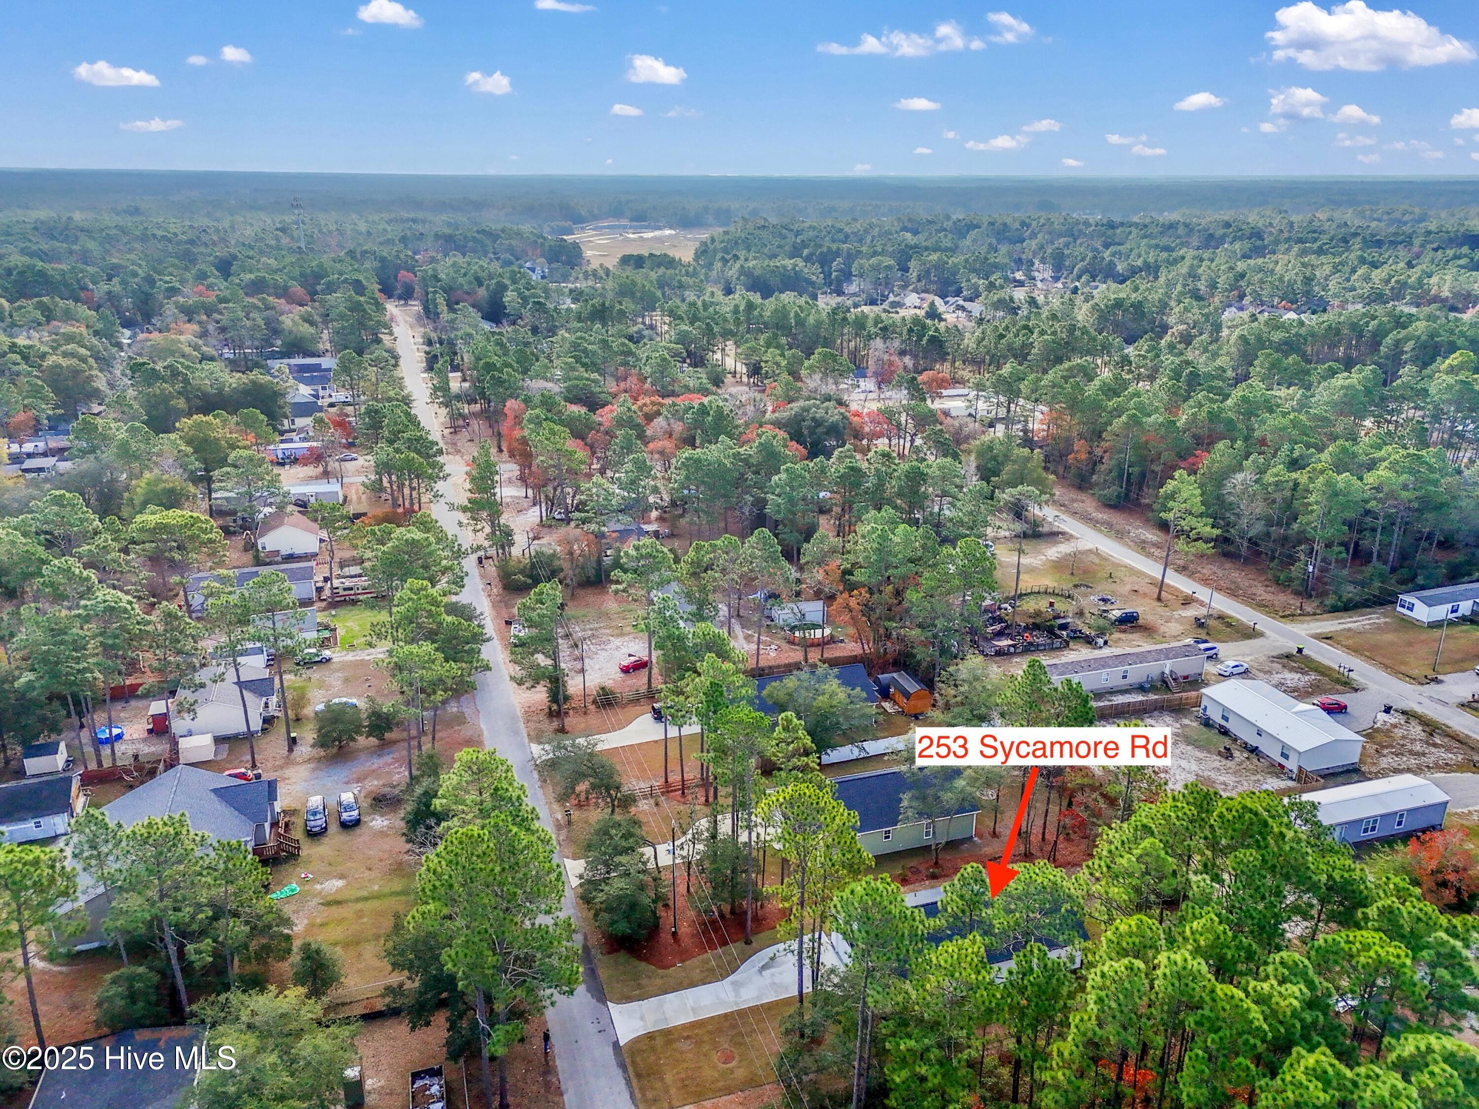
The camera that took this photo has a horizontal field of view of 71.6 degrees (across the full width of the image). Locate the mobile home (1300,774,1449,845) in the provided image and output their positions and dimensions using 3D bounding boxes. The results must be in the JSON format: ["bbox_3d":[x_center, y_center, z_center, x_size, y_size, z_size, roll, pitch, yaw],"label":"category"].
[{"bbox_3d":[57.694,24.105,95.091,16.200,3.550,4.400,-6,21,-15],"label":"mobile home"}]

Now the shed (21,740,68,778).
[{"bbox_3d":[-74.590,21.647,110.278,3.150,2.850,3.050,-6,21,-17],"label":"shed"}]

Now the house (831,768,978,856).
[{"bbox_3d":[12.565,22.897,95.590,17.300,5.200,9.200,-6,21,-16],"label":"house"}]

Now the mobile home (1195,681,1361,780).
[{"bbox_3d":[58.044,18.323,109.979,9.100,3.950,13.900,-7,22,-18],"label":"mobile home"}]

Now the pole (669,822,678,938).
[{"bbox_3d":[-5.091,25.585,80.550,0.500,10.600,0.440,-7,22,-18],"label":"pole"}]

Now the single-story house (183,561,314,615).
[{"bbox_3d":[-69.113,4.474,146.152,16.800,3.800,7.900,-6,21,-16],"label":"single-story house"}]

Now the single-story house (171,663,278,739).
[{"bbox_3d":[-56.814,16.108,114.014,9.700,4.600,10.800,-6,21,-17],"label":"single-story house"}]

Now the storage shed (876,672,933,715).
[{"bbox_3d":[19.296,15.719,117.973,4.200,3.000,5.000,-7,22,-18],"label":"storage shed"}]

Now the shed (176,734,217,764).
[{"bbox_3d":[-56.552,19.969,106.904,3.050,2.350,2.700,-6,21,-17],"label":"shed"}]

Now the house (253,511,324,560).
[{"bbox_3d":[-72.315,-3.636,165.664,9.500,5.300,11.000,-7,22,-18],"label":"house"}]

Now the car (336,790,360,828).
[{"bbox_3d":[-37.129,23.964,97.387,1.860,1.650,4.400,-7,22,-19],"label":"car"}]

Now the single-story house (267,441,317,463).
[{"bbox_3d":[-93.412,-21.682,216.298,11.200,3.500,4.600,-7,22,-18],"label":"single-story house"}]

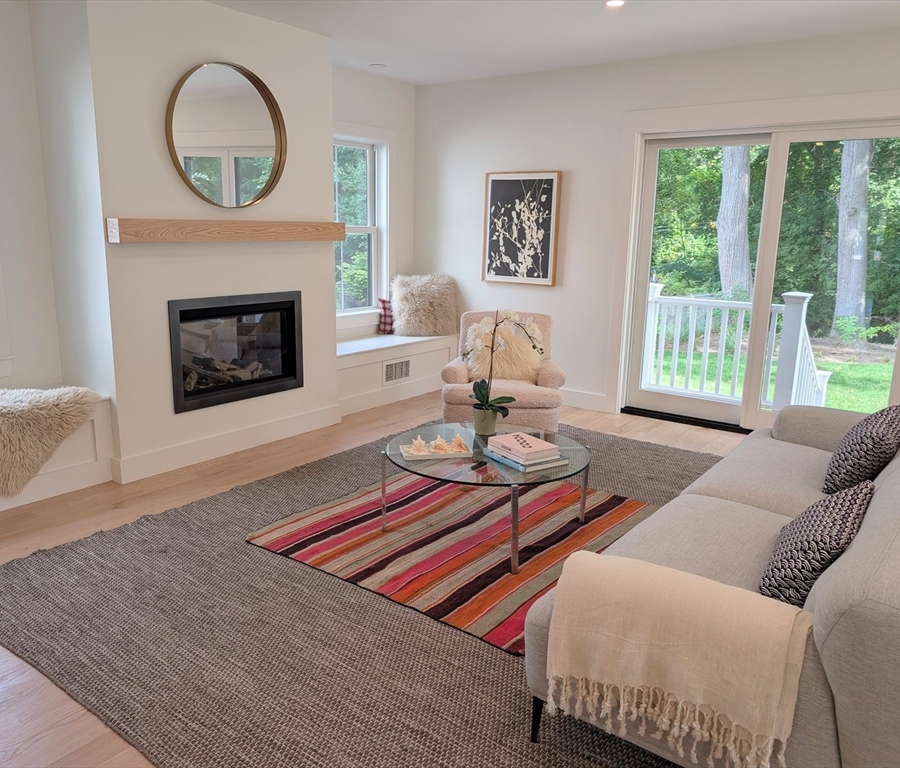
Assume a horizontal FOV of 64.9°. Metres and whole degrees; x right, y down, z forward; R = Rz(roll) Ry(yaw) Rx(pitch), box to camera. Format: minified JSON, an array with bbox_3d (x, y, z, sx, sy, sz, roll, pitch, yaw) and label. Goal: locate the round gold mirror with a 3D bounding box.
[{"bbox_3d":[-1.228,-1.382,3.974,0.060,0.765,0.765,10,15,35],"label":"round gold mirror"}]

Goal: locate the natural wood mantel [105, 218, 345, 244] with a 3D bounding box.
[{"bbox_3d":[-1.196,-0.882,4.099,0.108,0.118,1.554,10,15,35],"label":"natural wood mantel"}]

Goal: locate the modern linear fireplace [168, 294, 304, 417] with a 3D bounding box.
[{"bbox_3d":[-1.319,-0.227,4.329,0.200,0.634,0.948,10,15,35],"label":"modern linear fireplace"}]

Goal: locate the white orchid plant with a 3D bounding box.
[{"bbox_3d":[0.263,-0.101,3.485,0.400,0.520,0.270,1,12,0],"label":"white orchid plant"}]

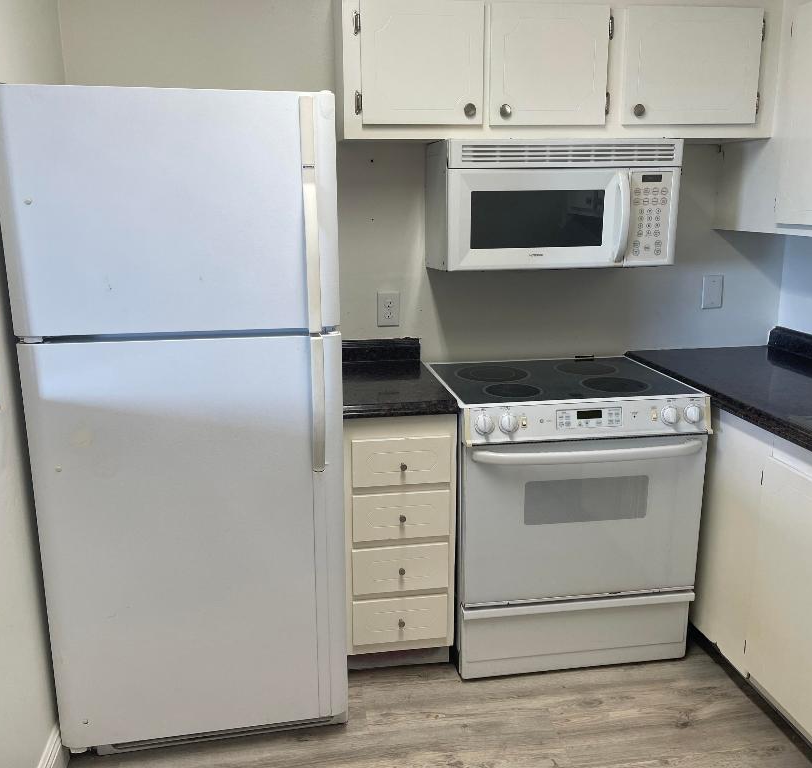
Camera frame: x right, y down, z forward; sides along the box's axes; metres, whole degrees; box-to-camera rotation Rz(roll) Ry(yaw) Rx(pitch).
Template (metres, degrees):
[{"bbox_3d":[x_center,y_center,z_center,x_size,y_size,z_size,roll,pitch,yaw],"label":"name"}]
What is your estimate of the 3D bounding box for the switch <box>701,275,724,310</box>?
[{"bbox_3d":[1.189,-0.356,2.972,0.076,0.121,0.009,-2,14,-8],"label":"switch"}]

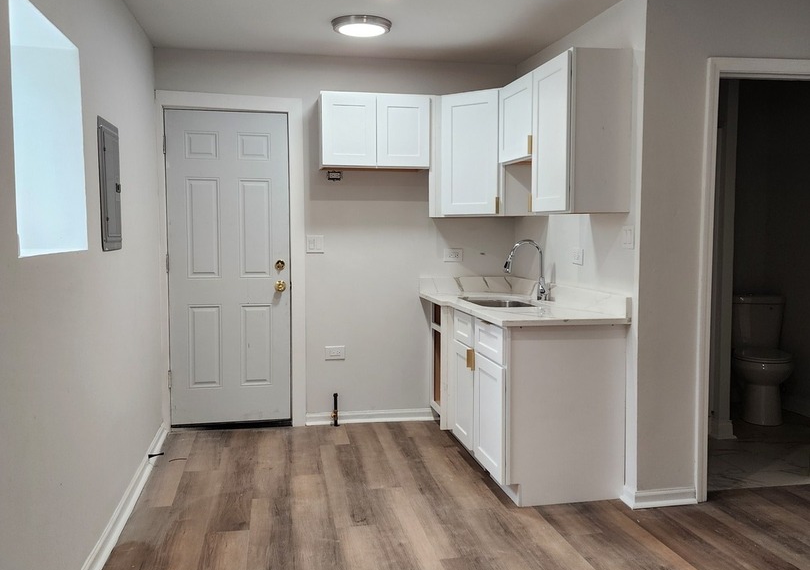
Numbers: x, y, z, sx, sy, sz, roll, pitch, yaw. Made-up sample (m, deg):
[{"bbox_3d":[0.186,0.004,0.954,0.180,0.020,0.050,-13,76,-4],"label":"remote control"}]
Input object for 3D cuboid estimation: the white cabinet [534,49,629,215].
[{"bbox_3d":[0.878,-0.745,3.621,0.321,0.770,0.465,-1,5,-11],"label":"white cabinet"}]

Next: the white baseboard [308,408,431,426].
[{"bbox_3d":[-0.244,0.903,4.932,0.868,0.090,0.026,-1,5,-11],"label":"white baseboard"}]

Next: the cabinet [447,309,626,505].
[{"bbox_3d":[0.678,0.589,3.957,0.612,0.870,1.024,-1,5,-11],"label":"cabinet"}]

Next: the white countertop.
[{"bbox_3d":[0.590,0.068,4.191,0.703,0.136,1.656,-1,5,-11],"label":"white countertop"}]

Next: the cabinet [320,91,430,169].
[{"bbox_3d":[-0.202,-0.980,4.647,0.693,0.462,0.306,-1,5,-11],"label":"cabinet"}]

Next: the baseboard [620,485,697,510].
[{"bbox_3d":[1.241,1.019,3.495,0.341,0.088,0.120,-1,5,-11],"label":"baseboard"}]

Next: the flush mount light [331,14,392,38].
[{"bbox_3d":[-0.233,-1.393,3.909,0.331,0.055,0.331,0,5,0],"label":"flush mount light"}]

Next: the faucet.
[{"bbox_3d":[0.719,-0.086,4.249,0.261,0.361,0.075,-1,5,-11],"label":"faucet"}]

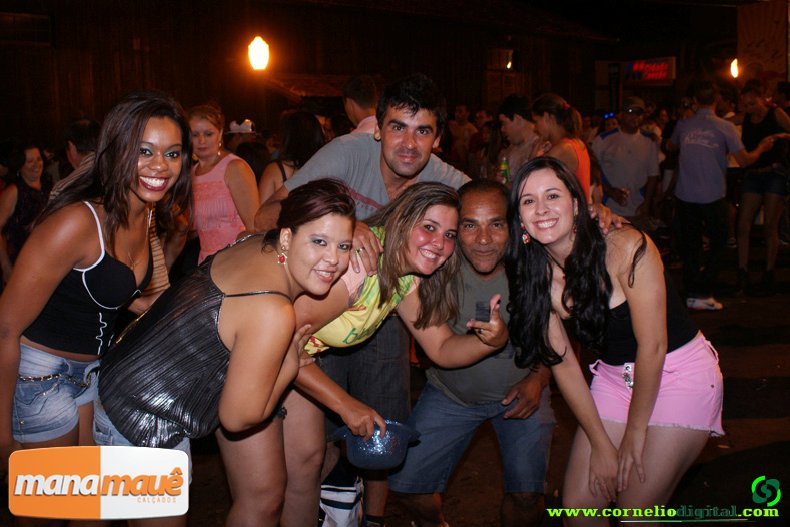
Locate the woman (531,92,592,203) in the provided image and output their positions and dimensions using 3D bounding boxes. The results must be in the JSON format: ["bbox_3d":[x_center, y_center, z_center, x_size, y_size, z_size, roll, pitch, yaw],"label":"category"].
[{"bbox_3d":[0.945,-0.200,4.690,0.380,1.590,0.460,3,11,19],"label":"woman"}]

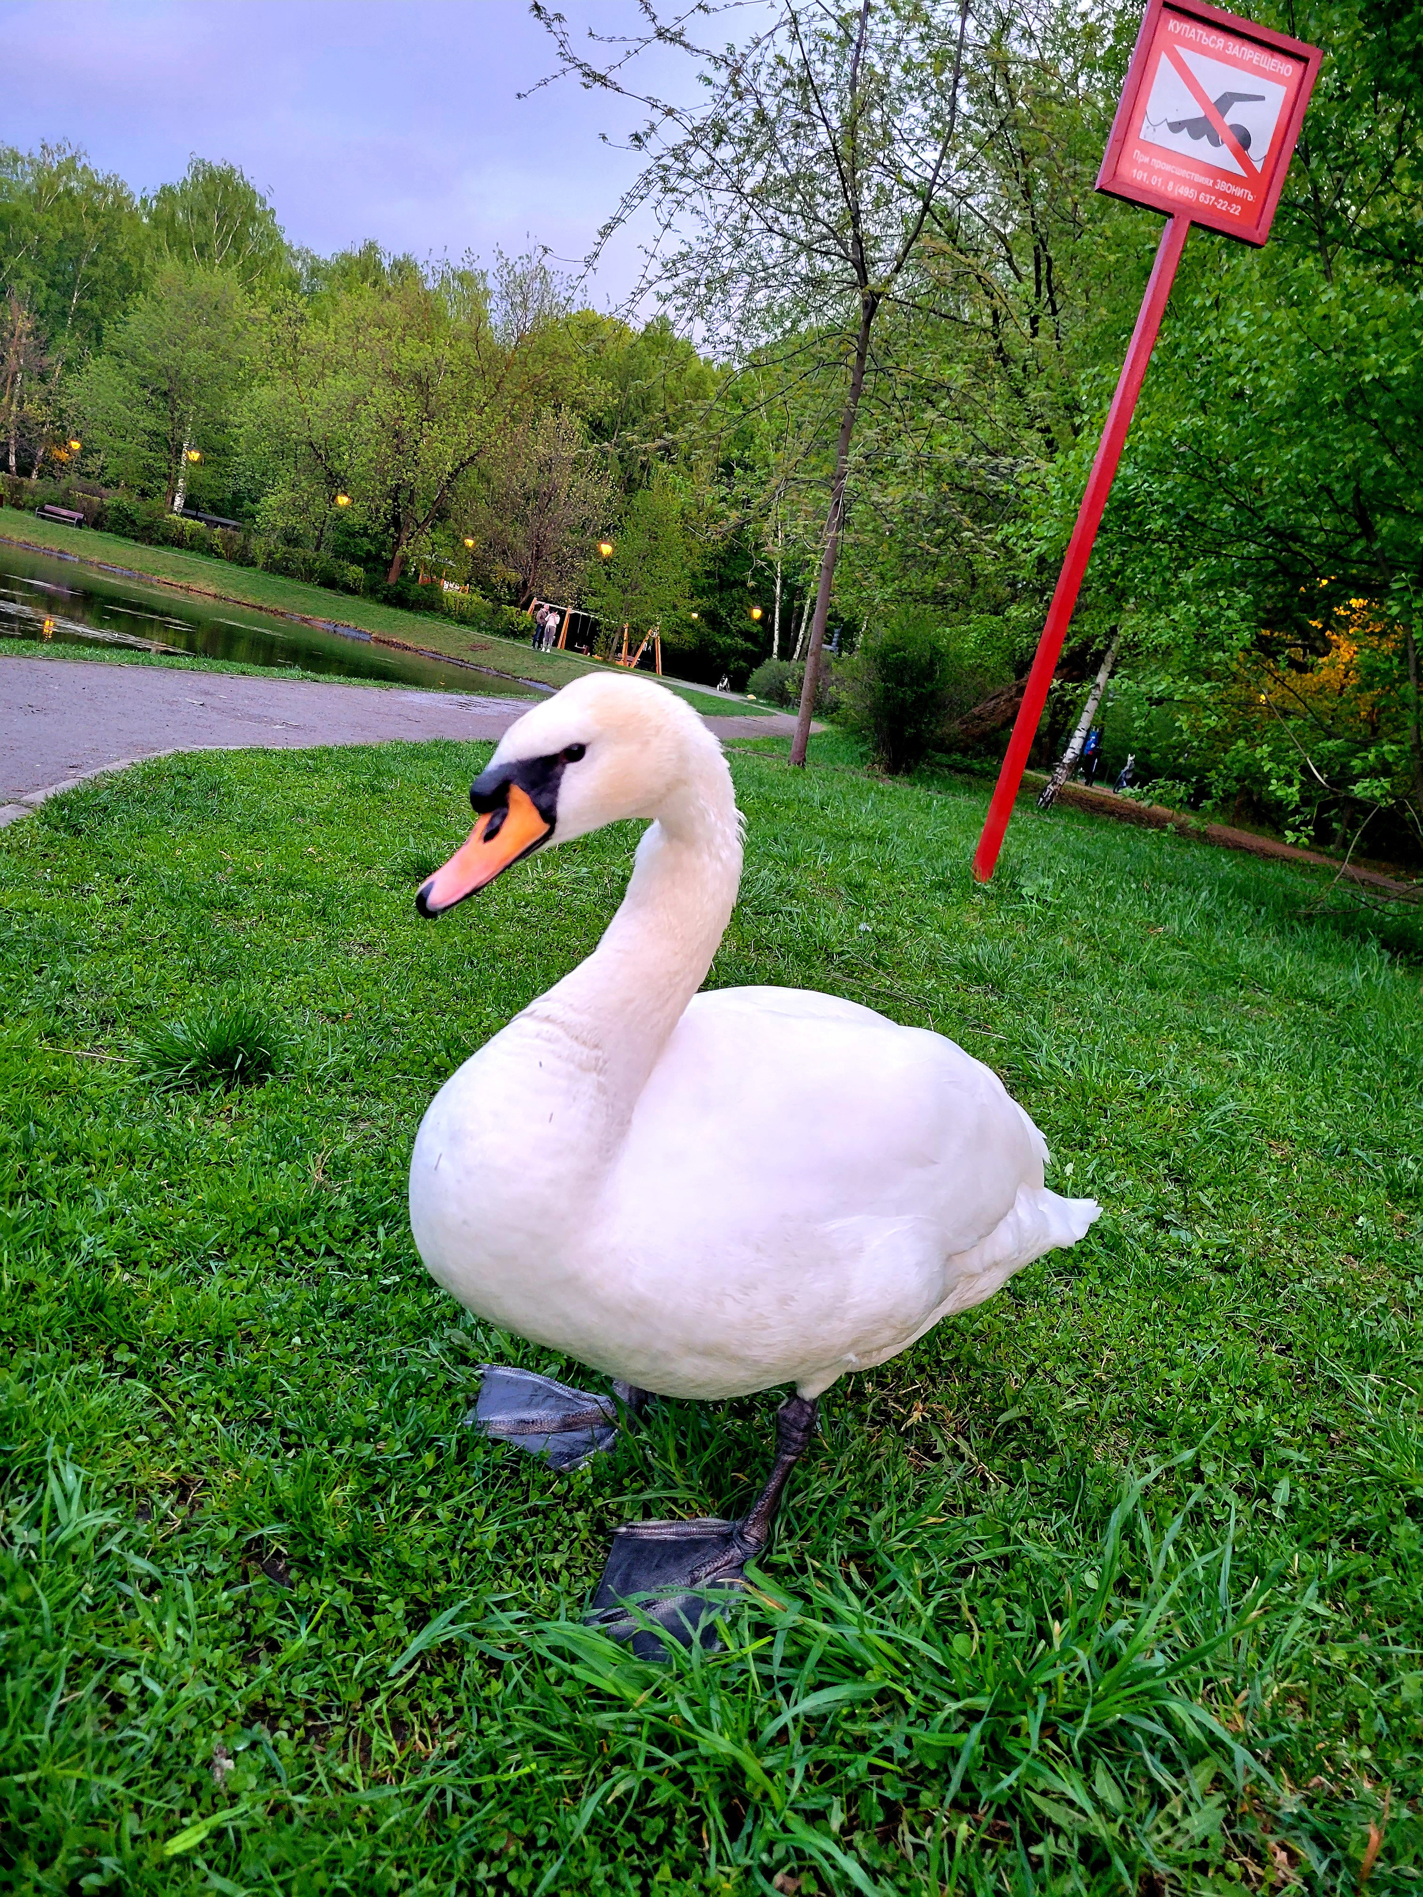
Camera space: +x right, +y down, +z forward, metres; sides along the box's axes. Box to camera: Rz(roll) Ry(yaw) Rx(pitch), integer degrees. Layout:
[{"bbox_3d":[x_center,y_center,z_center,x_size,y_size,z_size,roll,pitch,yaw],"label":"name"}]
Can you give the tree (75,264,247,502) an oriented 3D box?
[{"bbox_3d":[-22.994,-23.228,60.027,7.106,10.203,7.106,9,12,-24],"label":"tree"}]

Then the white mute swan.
[{"bbox_3d":[0.081,0.148,1.197,0.760,0.670,0.340,7,13,-32],"label":"white mute swan"}]

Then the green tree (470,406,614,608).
[{"bbox_3d":[-8.128,-20.219,66.112,5.854,9.311,5.854,12,11,-10],"label":"green tree"}]

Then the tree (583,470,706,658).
[{"bbox_3d":[-3.166,-16.206,61.253,4.514,7.826,4.514,13,11,-6],"label":"tree"}]

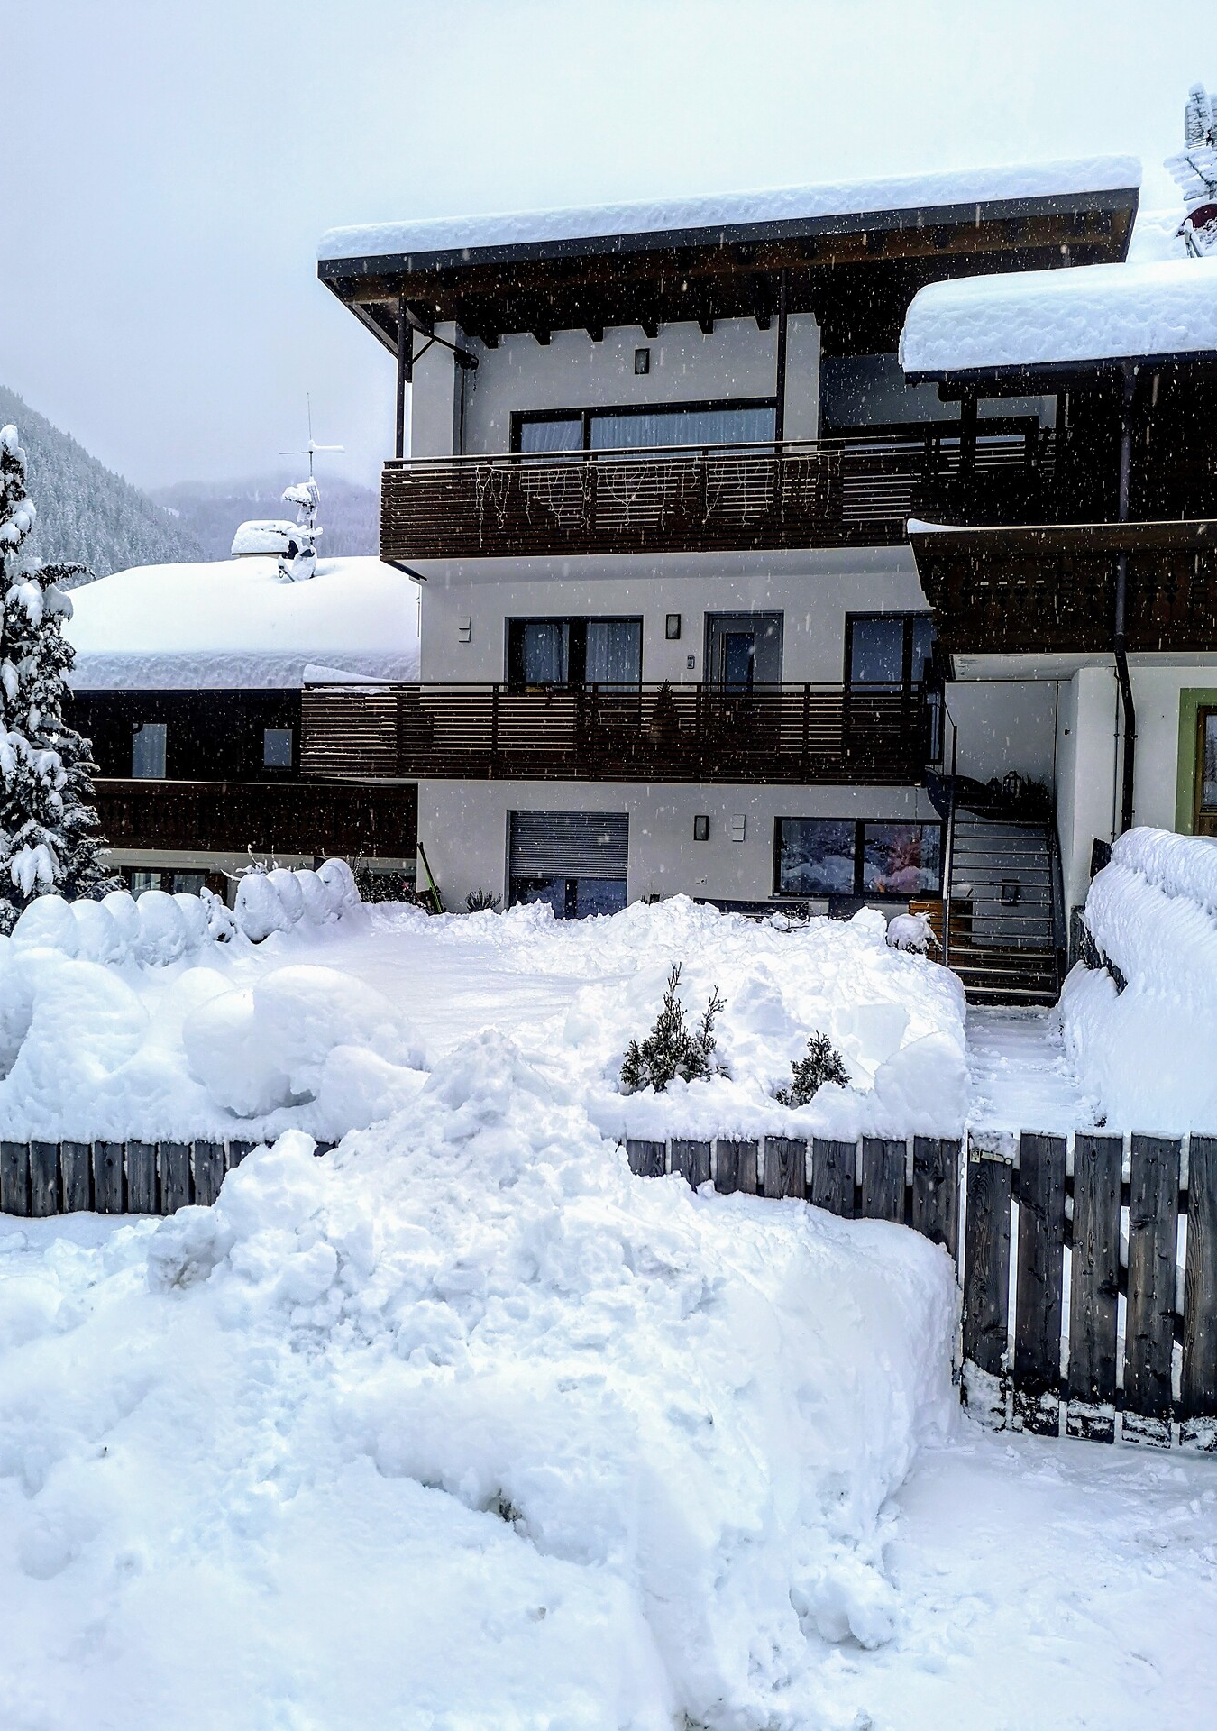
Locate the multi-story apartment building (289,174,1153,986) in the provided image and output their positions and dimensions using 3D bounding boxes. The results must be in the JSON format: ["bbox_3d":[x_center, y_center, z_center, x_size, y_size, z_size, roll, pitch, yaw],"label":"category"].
[{"bbox_3d":[2.047,-3.482,21.762,10.610,9.550,10.200,2,2,14],"label":"multi-story apartment building"}]

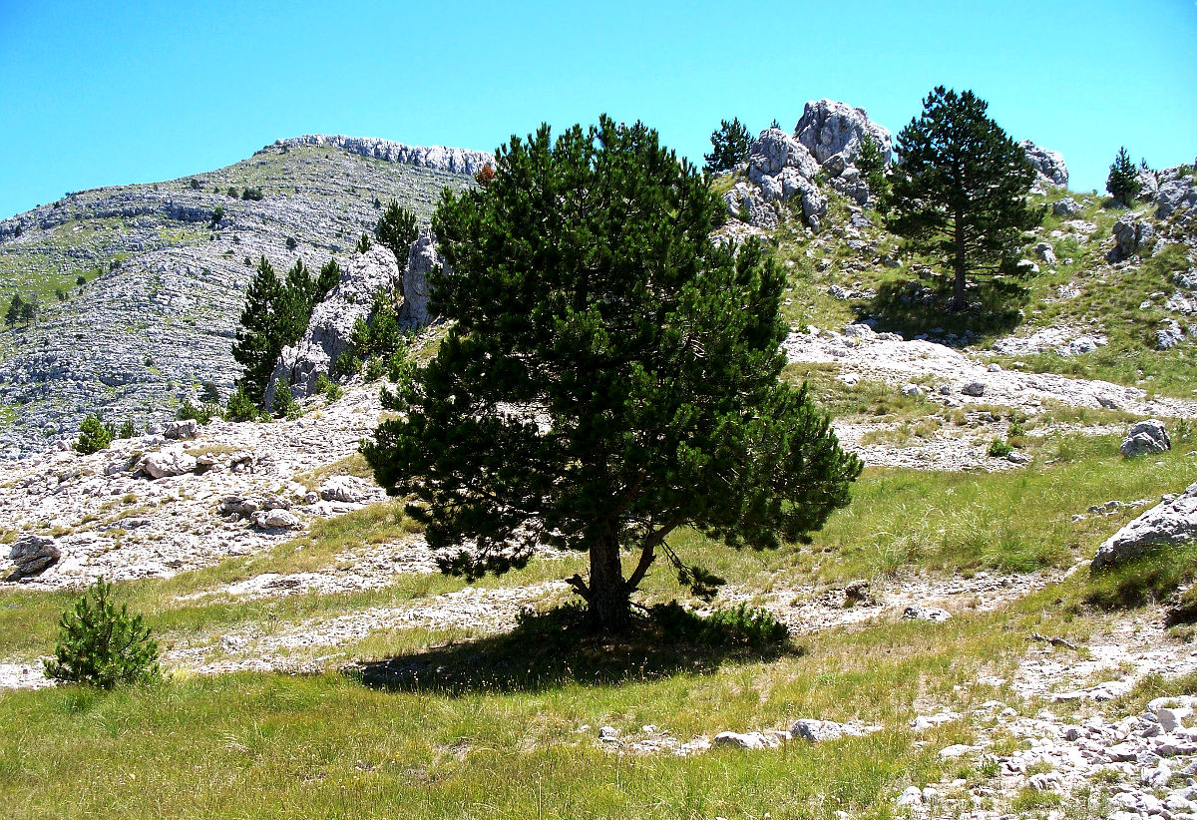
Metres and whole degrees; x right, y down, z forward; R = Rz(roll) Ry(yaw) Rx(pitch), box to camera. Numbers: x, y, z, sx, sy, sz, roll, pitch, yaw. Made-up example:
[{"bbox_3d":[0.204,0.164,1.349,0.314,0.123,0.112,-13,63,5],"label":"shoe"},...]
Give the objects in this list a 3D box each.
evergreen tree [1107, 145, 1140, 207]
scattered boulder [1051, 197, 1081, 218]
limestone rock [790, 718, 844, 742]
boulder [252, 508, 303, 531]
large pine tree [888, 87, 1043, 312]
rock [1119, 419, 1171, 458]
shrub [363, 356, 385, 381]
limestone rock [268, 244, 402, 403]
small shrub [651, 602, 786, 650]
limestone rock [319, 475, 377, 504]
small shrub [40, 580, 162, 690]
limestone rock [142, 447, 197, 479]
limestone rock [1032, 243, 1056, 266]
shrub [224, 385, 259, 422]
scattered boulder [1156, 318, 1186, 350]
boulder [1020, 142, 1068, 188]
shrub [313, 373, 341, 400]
[{"bbox_3d":[19.352,-8.636,60.000,1.250,2.300,1.250,0,-1,18],"label":"evergreen tree"},{"bbox_3d":[15.289,-6.603,53.000,0.943,0.748,0.755,0,-2,16],"label":"scattered boulder"},{"bbox_3d":[1.448,2.111,10.700,0.368,0.134,0.276,0,-2,8],"label":"limestone rock"},{"bbox_3d":[-6.117,2.074,31.000,0.989,0.400,0.742,0,-2,0],"label":"boulder"},{"bbox_3d":[10.827,-6.201,48.000,4.537,6.658,4.537,0,-2,13],"label":"large pine tree"},{"bbox_3d":[9.089,0.481,27.000,0.862,0.646,0.689,-1,-2,19],"label":"rock"},{"bbox_3d":[-6.614,-1.208,48.000,0.648,0.737,0.648,0,-2,-8],"label":"shrub"},{"bbox_3d":[-8.766,-2.867,54.000,4.441,5.080,3.109,0,2,0],"label":"limestone rock"},{"bbox_3d":[1.279,2.278,17.300,1.487,0.494,0.966,0,2,0],"label":"small shrub"},{"bbox_3d":[-4.747,1.494,31.000,1.142,0.517,0.856,0,2,0],"label":"limestone rock"},{"bbox_3d":[-4.441,1.985,14.500,1.023,0.970,0.972,1,-2,-17],"label":"small shrub"},{"bbox_3d":[-9.512,1.160,36.000,1.193,0.686,0.895,0,2,0],"label":"limestone rock"},{"bbox_3d":[13.976,-4.899,51.000,0.751,0.789,0.563,0,2,0],"label":"limestone rock"},{"bbox_3d":[-10.313,-0.188,47.000,1.038,1.063,0.987,0,2,0],"label":"shrub"},{"bbox_3d":[12.672,-1.668,36.000,0.663,0.707,0.563,-1,-2,19],"label":"scattered boulder"},{"bbox_3d":[15.823,-8.757,58.000,1.851,1.673,1.481,0,-2,15],"label":"boulder"},{"bbox_3d":[-7.693,-0.649,46.000,0.847,0.819,0.847,0,-2,-9],"label":"shrub"}]

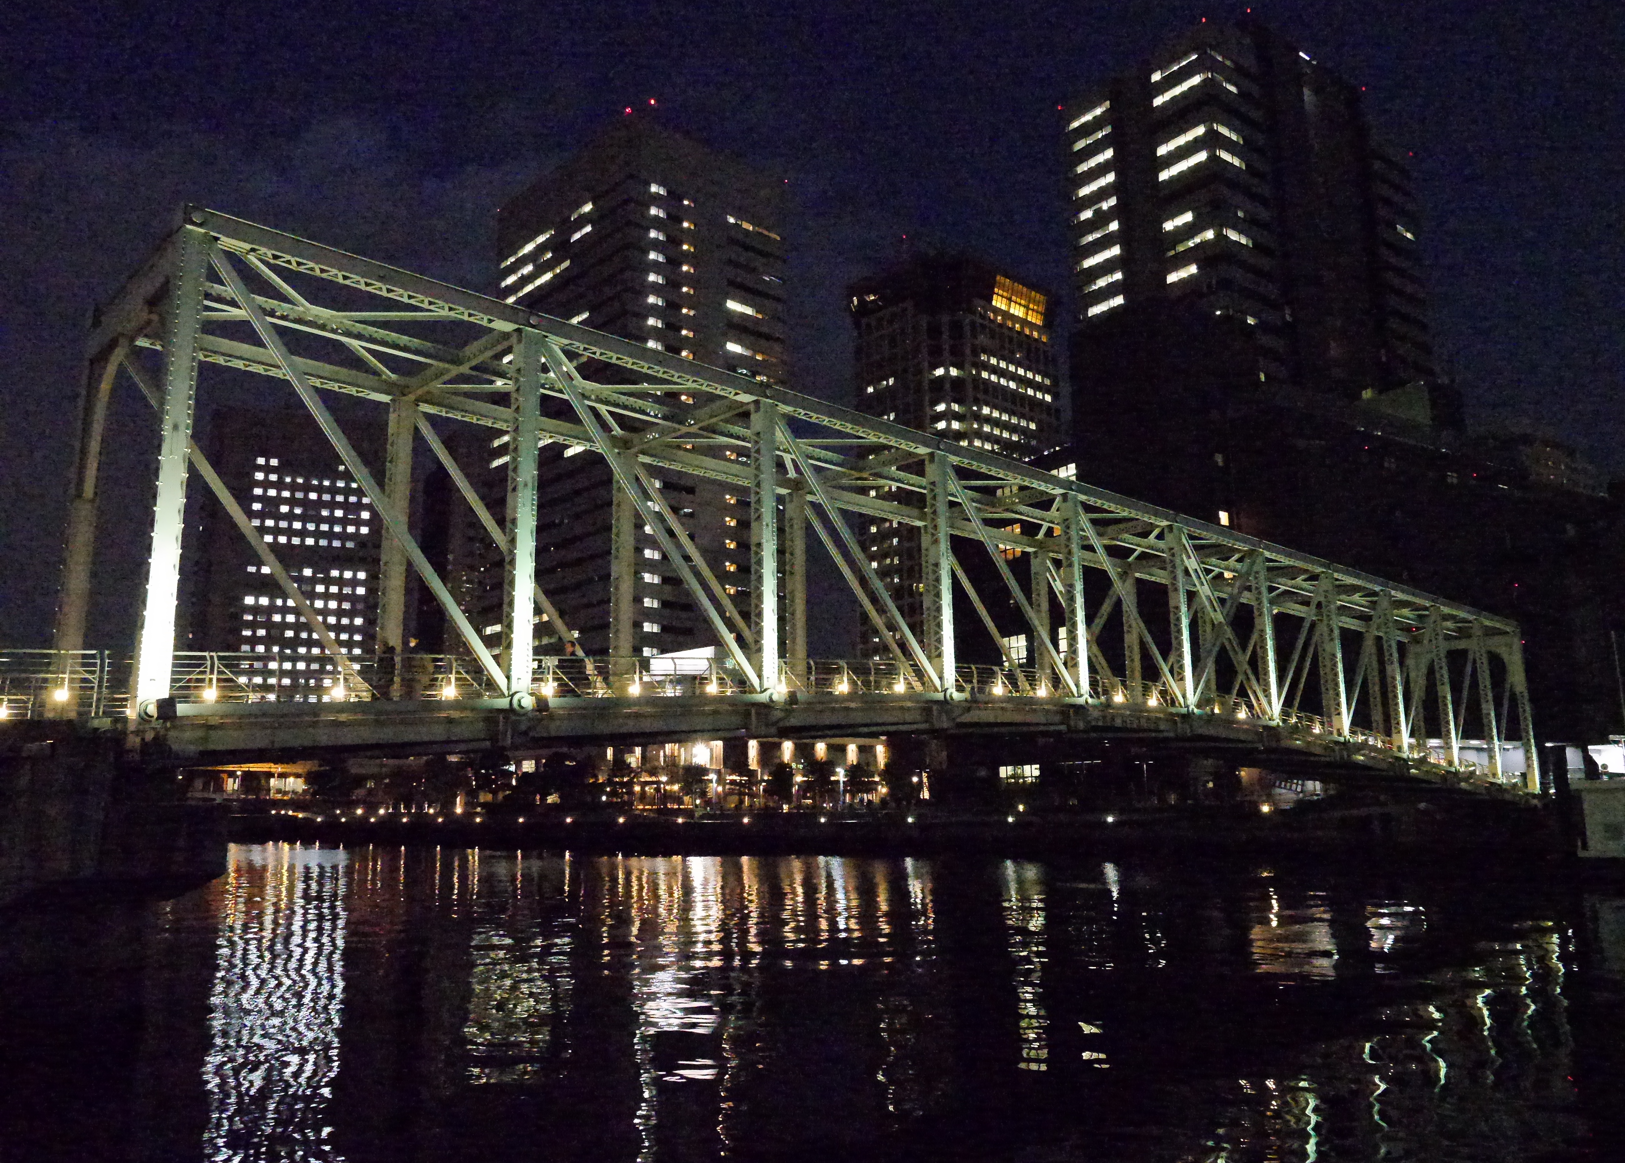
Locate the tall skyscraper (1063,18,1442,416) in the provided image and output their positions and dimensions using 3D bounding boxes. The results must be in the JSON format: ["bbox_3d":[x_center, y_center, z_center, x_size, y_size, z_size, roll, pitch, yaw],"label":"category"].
[{"bbox_3d":[72.106,-23.057,177.717,57.200,109.000,27.200,7,-13,-35],"label":"tall skyscraper"}]

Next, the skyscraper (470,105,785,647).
[{"bbox_3d":[-32.937,-17.979,207.327,33.798,112.398,47.946,9,-14,-42],"label":"skyscraper"}]

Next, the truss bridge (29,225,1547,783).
[{"bbox_3d":[12.596,2.887,41.122,66.800,9.240,6.200,9,-14,-42],"label":"truss bridge"}]

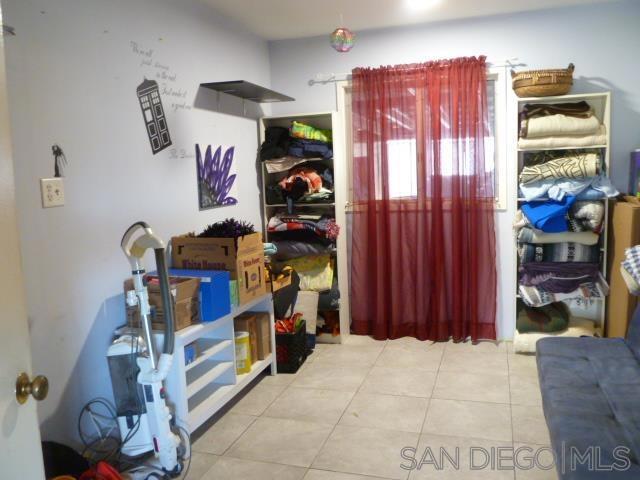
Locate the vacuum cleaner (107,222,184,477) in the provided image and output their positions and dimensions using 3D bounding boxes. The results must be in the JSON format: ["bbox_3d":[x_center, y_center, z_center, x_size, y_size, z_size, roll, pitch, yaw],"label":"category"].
[{"bbox_3d":[-0.784,0.491,2.263,0.320,1.139,0.280,-5,7,-22],"label":"vacuum cleaner"}]

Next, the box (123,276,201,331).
[{"bbox_3d":[-0.797,0.323,2.615,0.300,0.230,0.200,-1,6,18],"label":"box"}]

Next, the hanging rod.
[{"bbox_3d":[0.696,-1.268,3.965,1.650,0.050,0.080,0,6,18],"label":"hanging rod"}]

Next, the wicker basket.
[{"bbox_3d":[1.519,-1.078,3.548,0.390,0.190,0.290,-1,6,18],"label":"wicker basket"}]

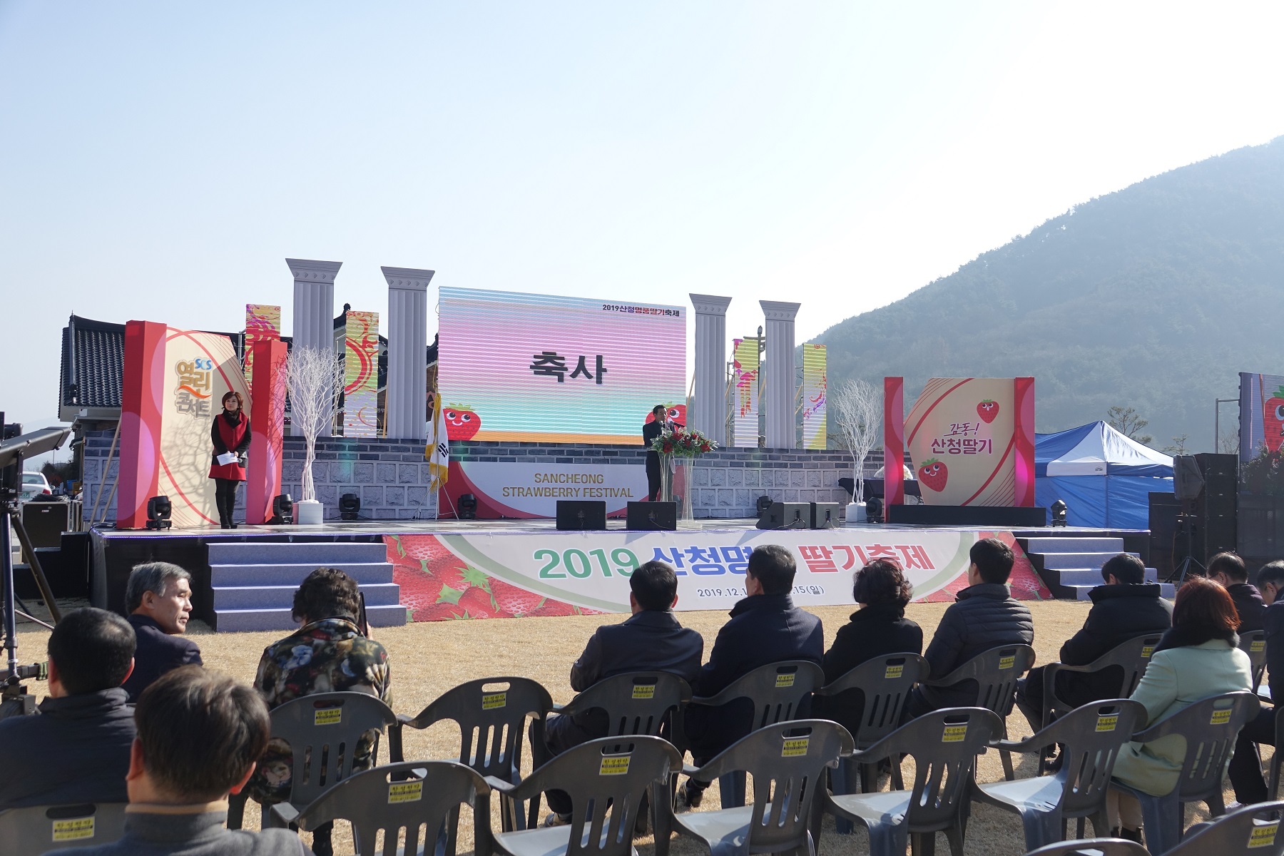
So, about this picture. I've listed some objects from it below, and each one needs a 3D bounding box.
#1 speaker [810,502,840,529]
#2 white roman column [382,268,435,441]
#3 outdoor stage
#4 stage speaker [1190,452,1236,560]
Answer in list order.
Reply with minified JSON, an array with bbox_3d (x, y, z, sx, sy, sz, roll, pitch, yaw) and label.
[{"bbox_3d":[2.413,1.228,17.005,0.500,0.360,0.620,-2,-4,42],"label":"speaker"},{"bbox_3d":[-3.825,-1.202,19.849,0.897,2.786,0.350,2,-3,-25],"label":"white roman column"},{"bbox_3d":[-0.703,1.825,17.123,12.850,0.870,7.800,2,-3,-23],"label":"outdoor stage"},{"bbox_3d":[9.025,1.387,19.156,0.620,1.980,0.500,2,-3,-27],"label":"stage speaker"}]

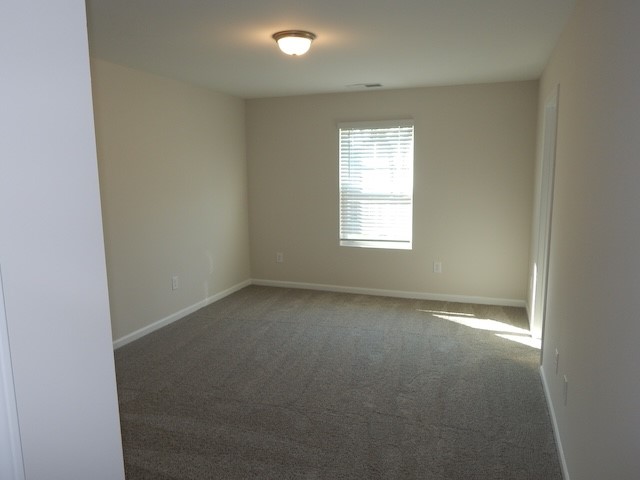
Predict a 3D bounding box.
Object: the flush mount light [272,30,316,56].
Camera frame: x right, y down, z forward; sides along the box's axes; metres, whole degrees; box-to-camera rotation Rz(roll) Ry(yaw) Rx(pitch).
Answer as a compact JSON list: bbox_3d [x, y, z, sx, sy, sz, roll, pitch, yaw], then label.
[{"bbox_3d":[-0.173,-1.345,3.209,0.307,0.122,0.307,-1,9,0],"label":"flush mount light"}]

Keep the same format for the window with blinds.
[{"bbox_3d":[0.667,-0.642,5.533,0.905,1.485,0.090,3,9,20],"label":"window with blinds"}]

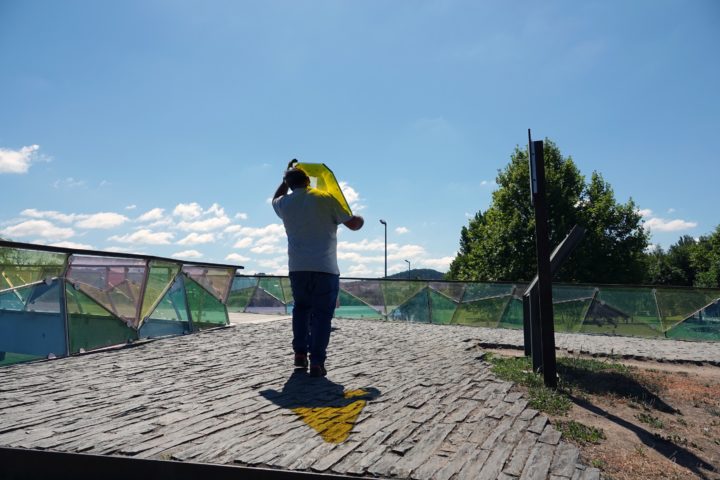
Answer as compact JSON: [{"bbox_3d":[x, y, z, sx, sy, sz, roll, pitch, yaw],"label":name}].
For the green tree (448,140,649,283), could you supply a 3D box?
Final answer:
[{"bbox_3d":[12.866,-0.787,32.762,12.500,12.004,10.500,-3,-8,22],"label":"green tree"}]

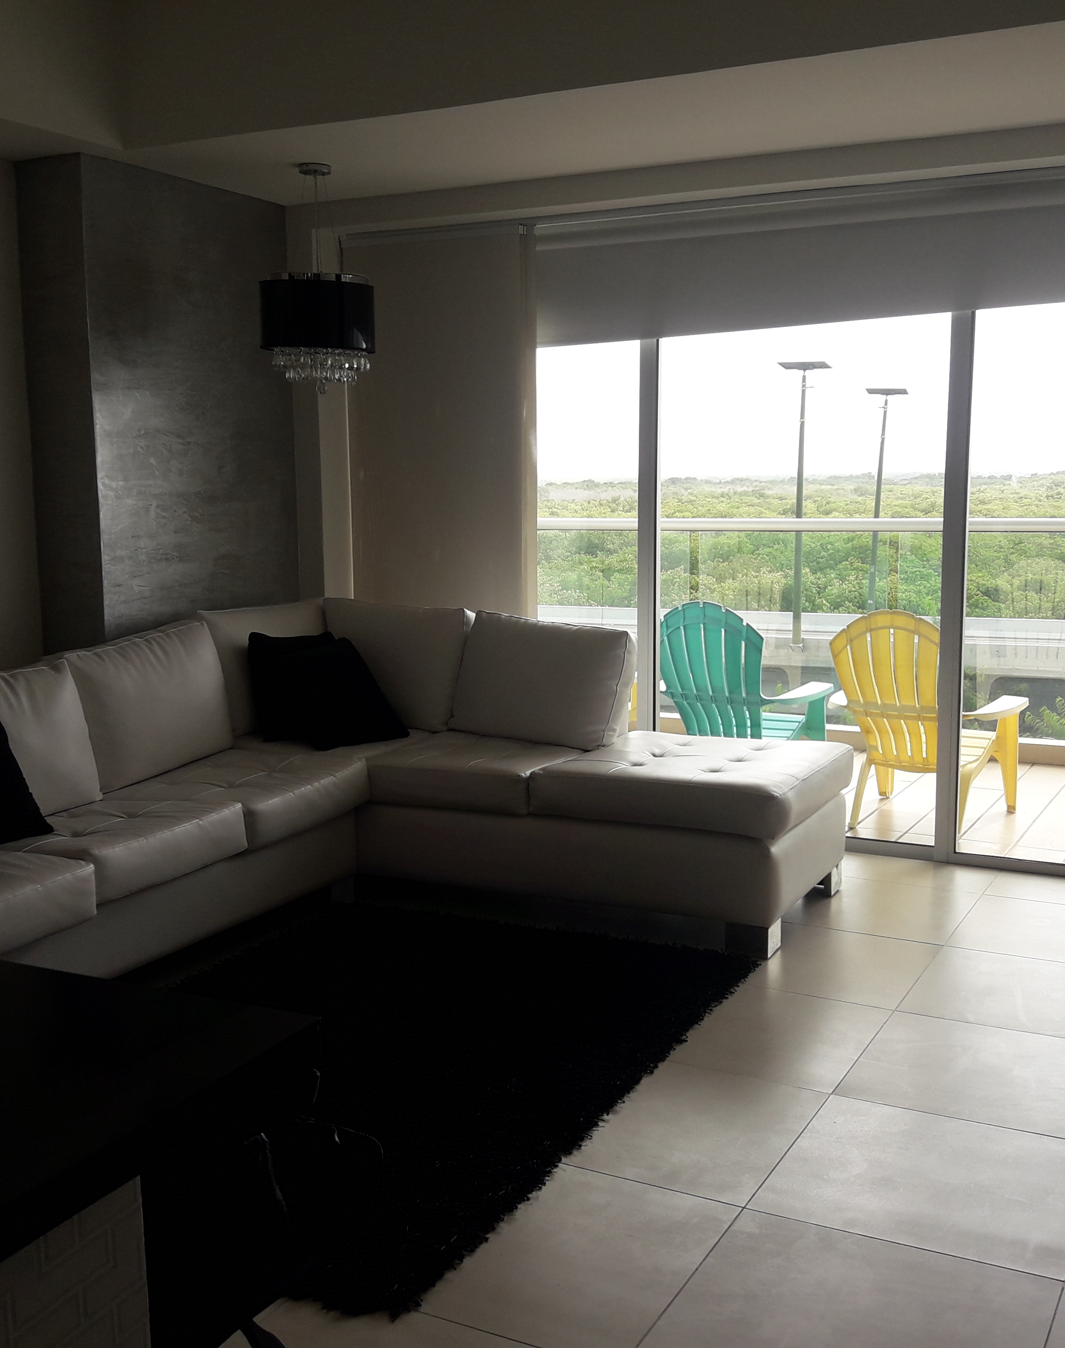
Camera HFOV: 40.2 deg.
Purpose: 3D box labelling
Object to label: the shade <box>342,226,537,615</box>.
[{"bbox_3d":[-0.391,-0.668,6.092,0.910,2.320,0.110,4,9,28],"label":"shade"}]

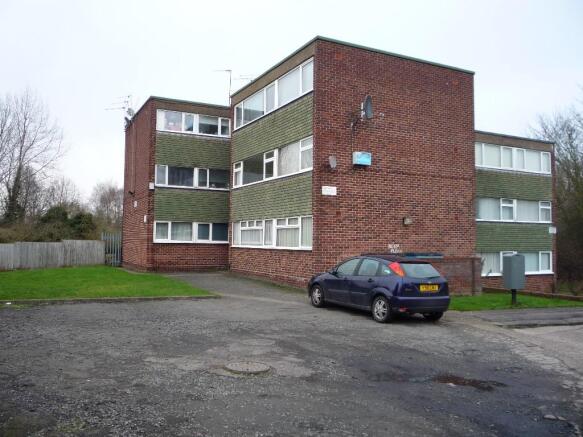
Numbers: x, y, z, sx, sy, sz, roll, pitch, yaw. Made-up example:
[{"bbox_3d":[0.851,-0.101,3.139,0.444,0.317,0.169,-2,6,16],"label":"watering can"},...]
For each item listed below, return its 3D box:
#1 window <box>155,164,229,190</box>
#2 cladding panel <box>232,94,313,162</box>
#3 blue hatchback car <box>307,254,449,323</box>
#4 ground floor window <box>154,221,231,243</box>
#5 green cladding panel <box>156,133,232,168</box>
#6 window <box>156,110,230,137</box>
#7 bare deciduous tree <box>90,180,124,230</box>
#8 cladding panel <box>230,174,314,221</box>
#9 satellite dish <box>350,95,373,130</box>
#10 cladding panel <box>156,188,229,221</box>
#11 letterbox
[{"bbox_3d":[-4.553,-1.863,23.557,3.561,1.003,0.120,2,-3,-28],"label":"window"},{"bbox_3d":[-0.908,-3.201,19.047,0.120,1.379,6.841,2,-3,-28],"label":"cladding panel"},{"bbox_3d":[2.020,1.675,12.800,1.720,1.430,4.160,2,-3,-29],"label":"blue hatchback car"},{"bbox_3d":[-4.574,0.670,23.439,3.586,0.941,0.120,2,-3,-28],"label":"ground floor window"},{"bbox_3d":[-4.538,-3.101,23.617,3.555,1.477,0.120,2,-3,-28],"label":"green cladding panel"},{"bbox_3d":[-4.525,-4.385,23.678,3.547,0.965,0.120,2,-3,-28],"label":"window"},{"bbox_3d":[-16.479,0.089,45.000,3.400,7.000,3.400,0,-3,0],"label":"bare deciduous tree"},{"bbox_3d":[-0.904,-0.652,18.901,0.120,1.409,6.802,2,-3,-28],"label":"cladding panel"},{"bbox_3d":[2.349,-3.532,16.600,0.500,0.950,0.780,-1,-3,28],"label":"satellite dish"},{"bbox_3d":[-4.566,-0.538,23.494,3.560,1.477,0.120,2,-3,-28],"label":"cladding panel"},{"bbox_3d":[6.356,1.519,14.400,0.480,1.010,0.430,1,-3,-13],"label":"letterbox"}]

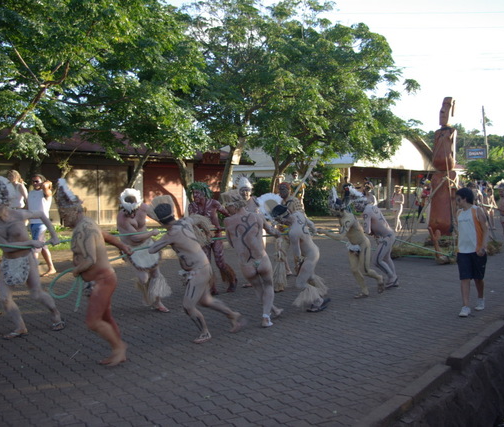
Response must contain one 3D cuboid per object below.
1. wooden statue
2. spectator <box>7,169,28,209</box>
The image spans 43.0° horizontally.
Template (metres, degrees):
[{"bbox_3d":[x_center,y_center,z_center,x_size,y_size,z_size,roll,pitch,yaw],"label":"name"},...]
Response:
[{"bbox_3d":[4.308,-0.765,14.400,0.650,3.720,0.650,2,3,43],"label":"wooden statue"},{"bbox_3d":[-4.396,0.014,12.037,0.480,1.680,0.400,1,3,30],"label":"spectator"}]

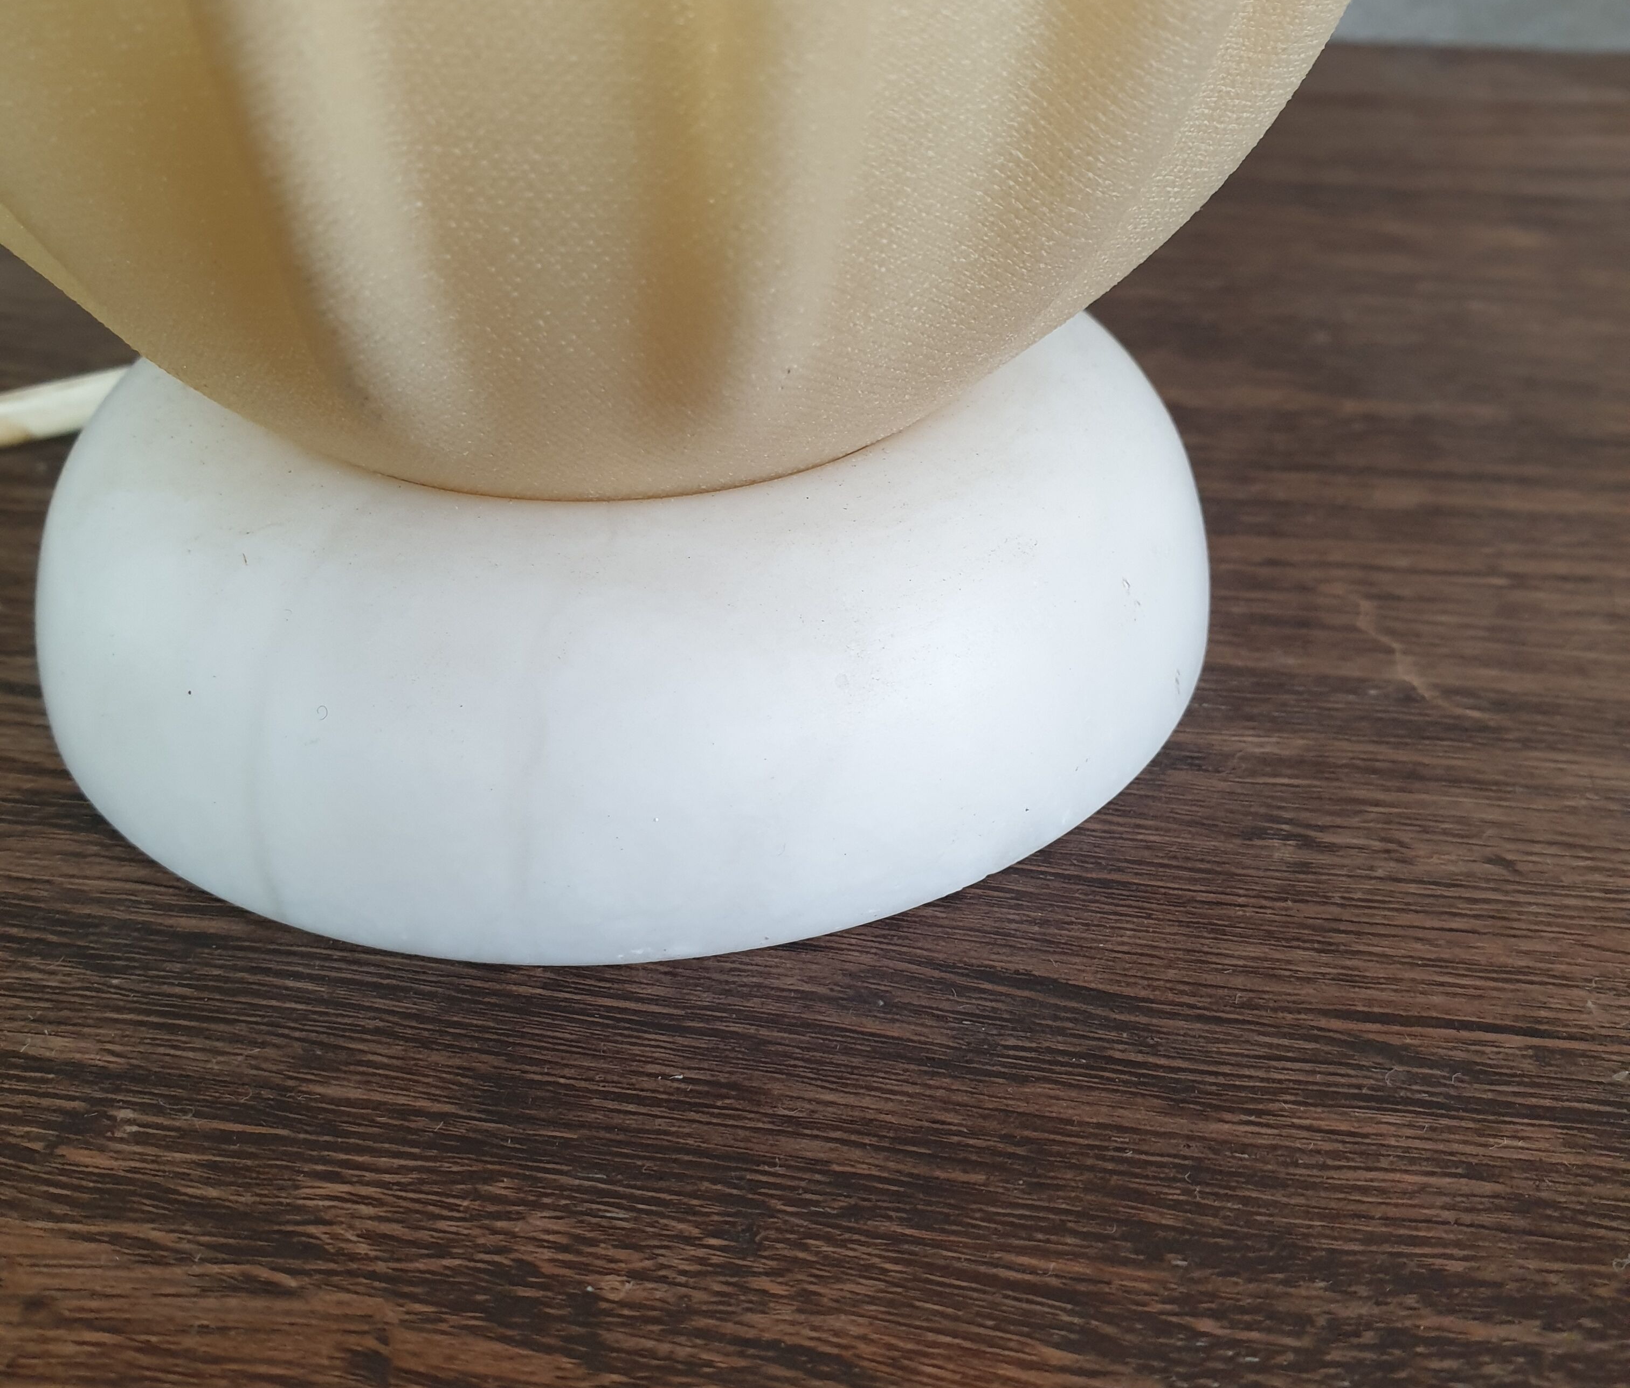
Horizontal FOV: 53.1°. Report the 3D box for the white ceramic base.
[{"bbox_3d":[-0.019,-0.022,0.173,0.122,0.031,0.122,-1,34,0],"label":"white ceramic base"}]

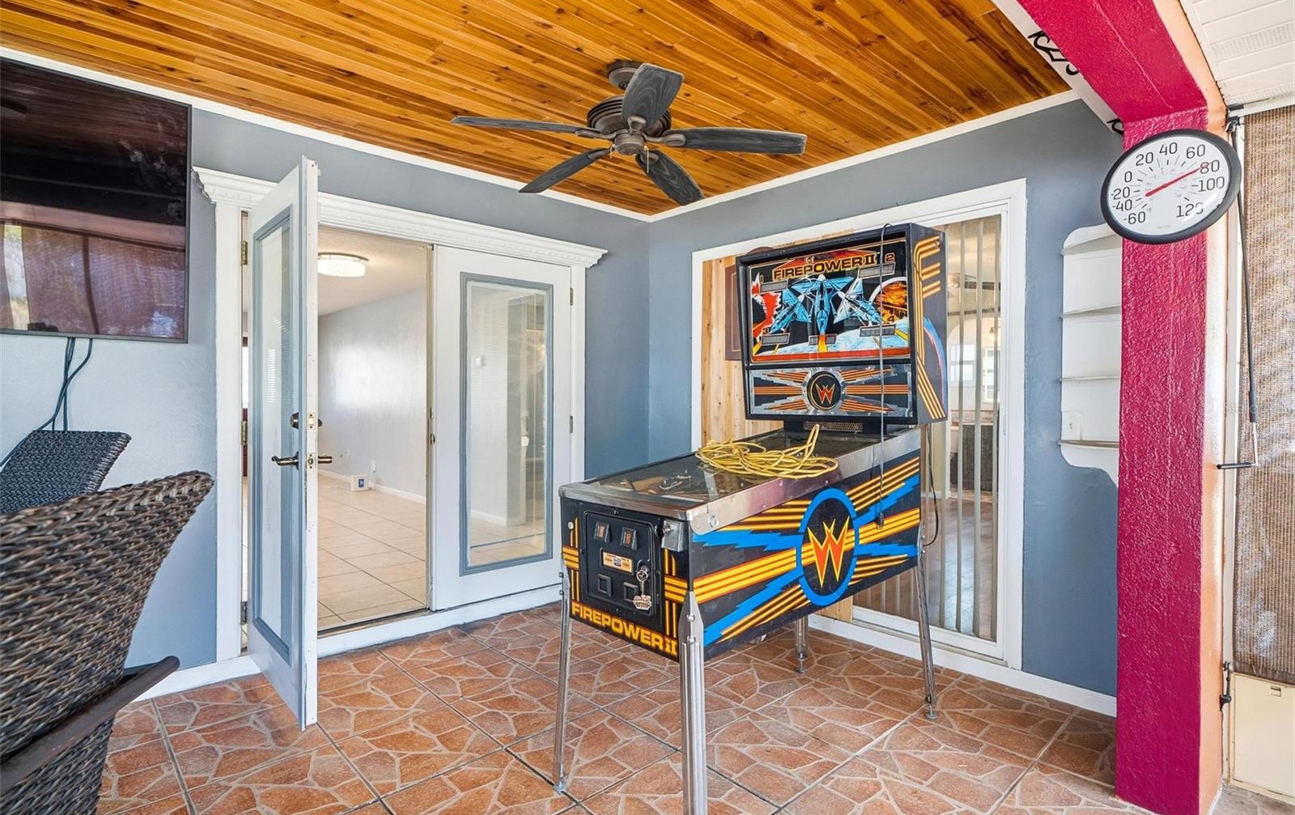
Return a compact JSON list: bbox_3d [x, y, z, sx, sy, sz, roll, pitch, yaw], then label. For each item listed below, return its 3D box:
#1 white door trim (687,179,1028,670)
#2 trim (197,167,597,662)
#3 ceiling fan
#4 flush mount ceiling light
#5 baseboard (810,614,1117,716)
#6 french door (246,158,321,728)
[{"bbox_3d":[0.967,0.071,3.519,0.050,2.146,1.945,0,1,-44],"label":"white door trim"},{"bbox_3d":[-1.114,0.053,3.505,2.220,2.150,0.110,0,0,-41],"label":"trim"},{"bbox_3d":[-0.074,-1.140,2.513,1.300,0.370,1.300,0,0,-43],"label":"ceiling fan"},{"bbox_3d":[-2.770,-1.278,5.850,0.450,0.125,0.450,0,0,-41],"label":"flush mount ceiling light"},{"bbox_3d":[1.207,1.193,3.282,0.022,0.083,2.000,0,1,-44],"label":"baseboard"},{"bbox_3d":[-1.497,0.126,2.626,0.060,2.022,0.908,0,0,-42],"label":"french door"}]

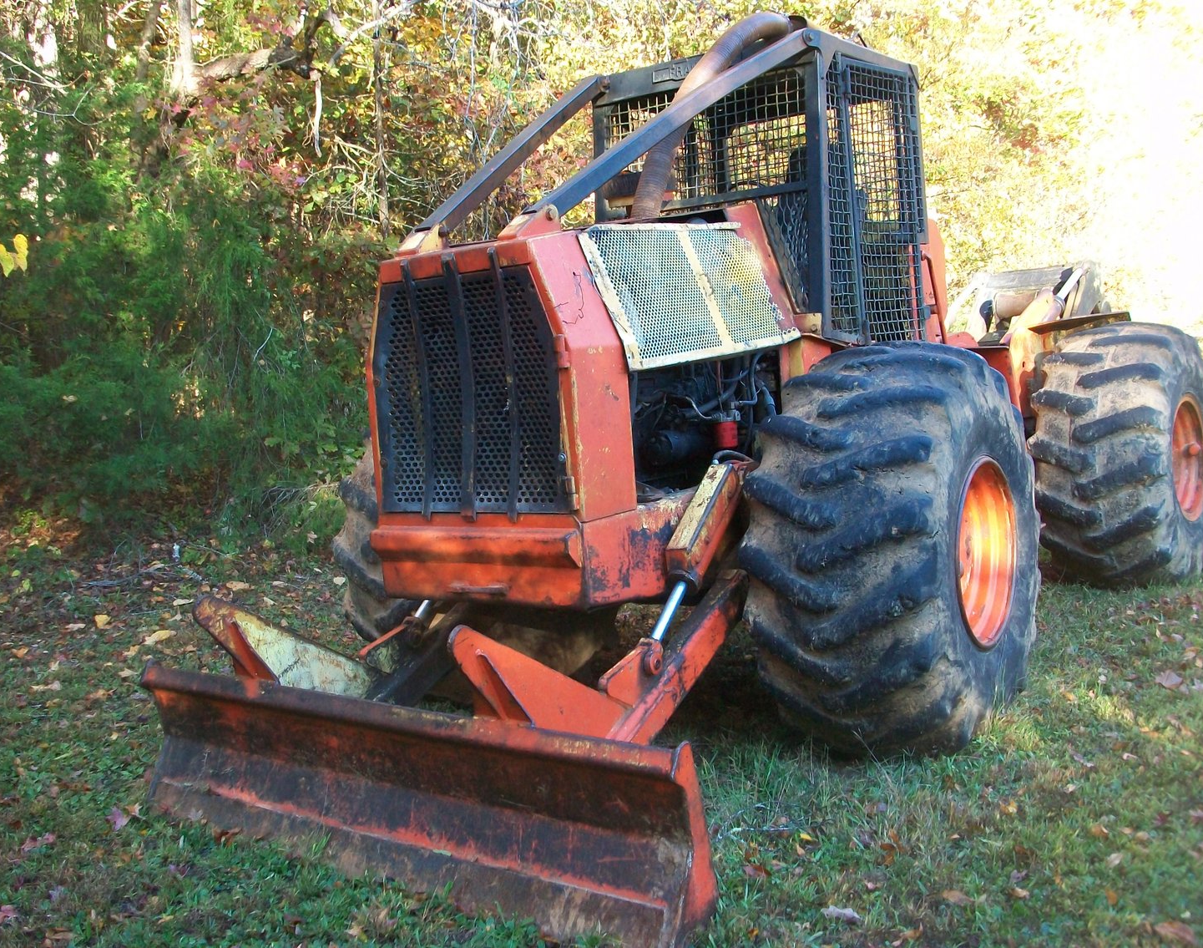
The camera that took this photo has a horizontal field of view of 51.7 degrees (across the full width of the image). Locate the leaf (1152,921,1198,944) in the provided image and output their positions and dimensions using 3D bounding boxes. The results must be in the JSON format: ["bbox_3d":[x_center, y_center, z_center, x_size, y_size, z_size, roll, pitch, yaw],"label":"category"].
[{"bbox_3d":[1.462,1.169,3.164,0.070,0.020,0.100,-8,7,-35],"label":"leaf"}]

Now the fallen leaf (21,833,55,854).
[{"bbox_3d":[-1.977,1.295,4.354,0.065,0.022,0.115,-1,7,31],"label":"fallen leaf"}]

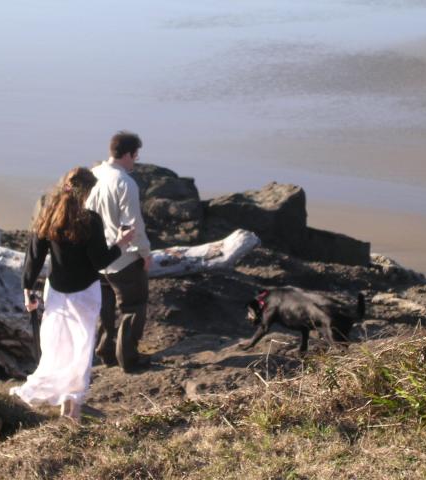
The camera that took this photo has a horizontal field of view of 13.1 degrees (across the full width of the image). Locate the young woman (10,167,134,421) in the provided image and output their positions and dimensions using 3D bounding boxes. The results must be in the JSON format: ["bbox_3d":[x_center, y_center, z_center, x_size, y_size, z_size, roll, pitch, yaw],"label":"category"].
[{"bbox_3d":[-0.905,0.340,11.830,0.680,1.660,0.550,4,12,15],"label":"young woman"}]

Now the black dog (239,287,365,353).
[{"bbox_3d":[0.685,0.610,14.100,0.920,0.500,0.280,4,13,18],"label":"black dog"}]

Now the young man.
[{"bbox_3d":[-0.685,0.089,13.250,0.530,1.750,0.400,10,16,39],"label":"young man"}]

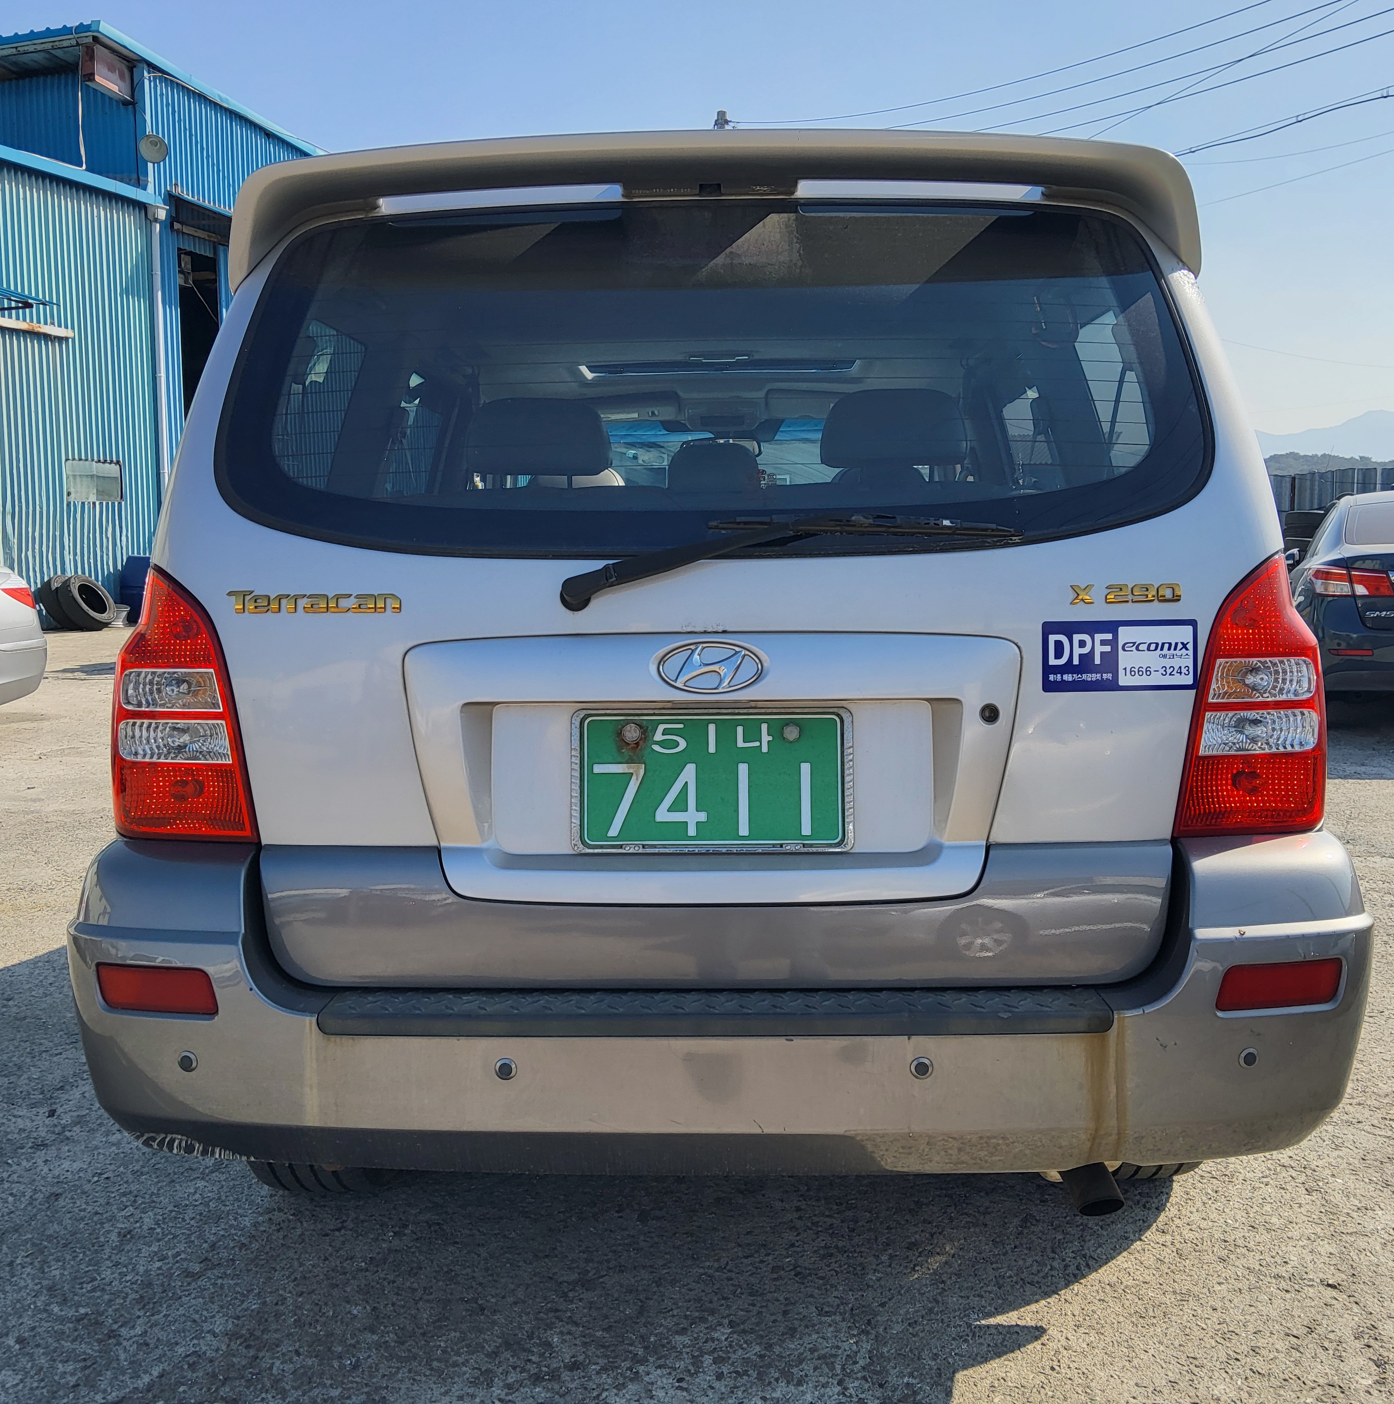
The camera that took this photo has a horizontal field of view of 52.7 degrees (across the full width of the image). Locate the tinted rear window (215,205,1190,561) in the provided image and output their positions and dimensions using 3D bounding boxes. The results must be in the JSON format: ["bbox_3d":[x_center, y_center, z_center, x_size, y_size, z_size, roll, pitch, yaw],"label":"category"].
[{"bbox_3d":[0.014,-0.421,1.851,1.275,0.534,0.070,0,-19,2],"label":"tinted rear window"}]

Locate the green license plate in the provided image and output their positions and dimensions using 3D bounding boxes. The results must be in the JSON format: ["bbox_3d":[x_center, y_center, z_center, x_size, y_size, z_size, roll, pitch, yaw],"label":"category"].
[{"bbox_3d":[0.019,0.099,1.762,0.335,0.170,0.015,0,7,2],"label":"green license plate"}]

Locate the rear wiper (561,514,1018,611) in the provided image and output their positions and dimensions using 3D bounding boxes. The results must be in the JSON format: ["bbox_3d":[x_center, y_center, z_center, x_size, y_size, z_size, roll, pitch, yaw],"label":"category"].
[{"bbox_3d":[0.112,-0.168,1.710,0.570,0.120,0.065,0,-7,2],"label":"rear wiper"}]

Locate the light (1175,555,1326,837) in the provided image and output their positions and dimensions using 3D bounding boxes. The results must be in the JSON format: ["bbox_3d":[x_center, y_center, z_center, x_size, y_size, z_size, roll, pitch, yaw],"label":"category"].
[{"bbox_3d":[0.718,-0.015,1.835,0.224,0.352,0.170,0,7,2],"label":"light"}]

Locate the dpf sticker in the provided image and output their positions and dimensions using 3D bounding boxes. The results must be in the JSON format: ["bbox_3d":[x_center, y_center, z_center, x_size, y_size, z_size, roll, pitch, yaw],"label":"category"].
[{"bbox_3d":[0.522,-0.057,1.737,0.197,0.091,0.004,-1,4,-4],"label":"dpf sticker"}]

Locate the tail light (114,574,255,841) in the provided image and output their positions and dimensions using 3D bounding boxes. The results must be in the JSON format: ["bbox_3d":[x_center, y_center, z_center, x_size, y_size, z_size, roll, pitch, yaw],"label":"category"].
[{"bbox_3d":[-0.681,-0.003,1.877,0.226,0.352,0.170,0,7,2],"label":"tail light"}]

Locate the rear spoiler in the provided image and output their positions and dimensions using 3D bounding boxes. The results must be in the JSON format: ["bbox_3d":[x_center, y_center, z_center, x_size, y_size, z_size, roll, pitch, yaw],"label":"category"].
[{"bbox_3d":[0.016,-0.646,1.879,1.282,0.174,0.230,0,7,2],"label":"rear spoiler"}]

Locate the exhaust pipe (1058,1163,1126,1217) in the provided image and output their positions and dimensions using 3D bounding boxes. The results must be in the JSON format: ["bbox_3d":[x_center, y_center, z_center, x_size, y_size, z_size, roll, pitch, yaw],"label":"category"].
[{"bbox_3d":[0.497,0.596,1.840,0.060,0.060,0.160,-2,35,-13],"label":"exhaust pipe"}]

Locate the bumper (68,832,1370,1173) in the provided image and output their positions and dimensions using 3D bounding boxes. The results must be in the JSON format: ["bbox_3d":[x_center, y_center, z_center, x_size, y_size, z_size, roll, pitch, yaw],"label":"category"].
[{"bbox_3d":[0.019,0.365,1.891,1.770,0.370,0.450,0,7,2],"label":"bumper"}]

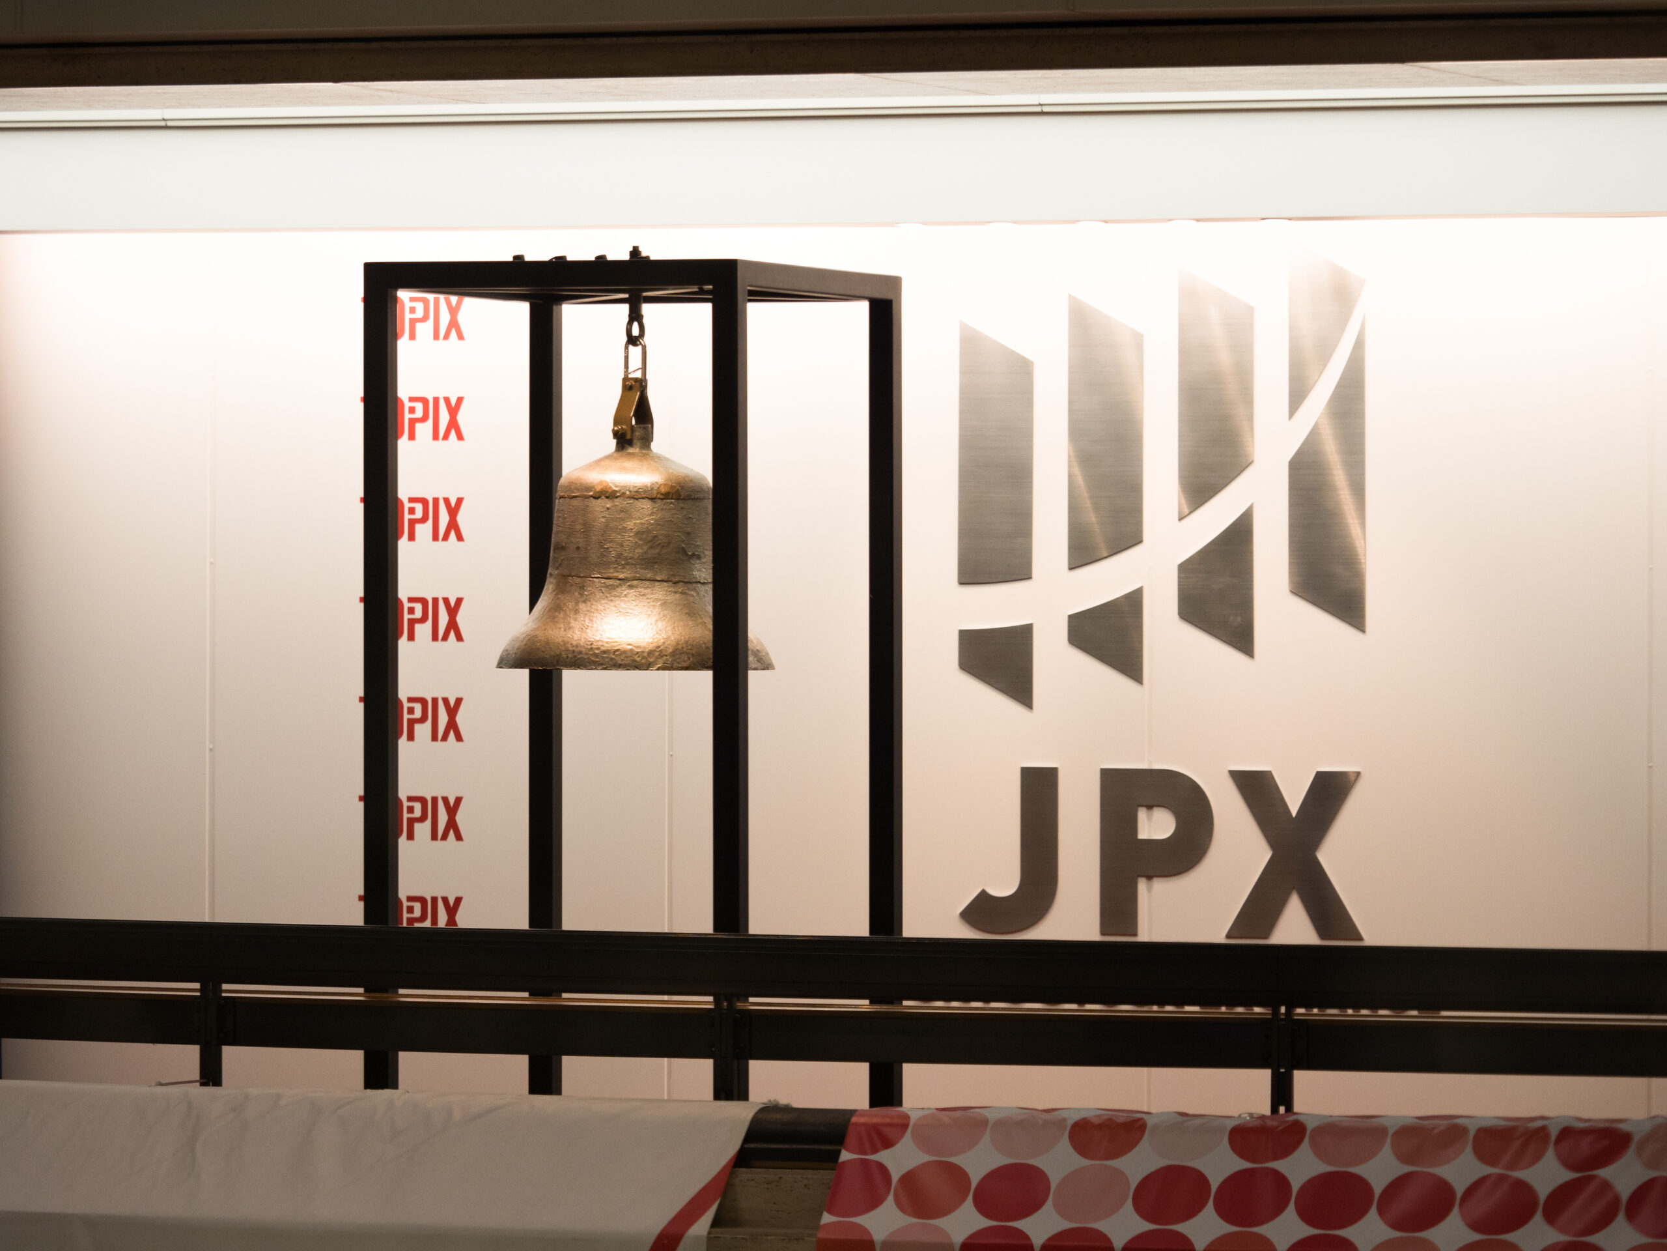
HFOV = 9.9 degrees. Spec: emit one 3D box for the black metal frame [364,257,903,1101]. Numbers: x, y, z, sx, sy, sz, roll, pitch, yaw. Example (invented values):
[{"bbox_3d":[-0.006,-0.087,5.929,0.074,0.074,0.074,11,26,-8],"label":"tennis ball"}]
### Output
[{"bbox_3d":[-0.372,0.448,17.581,0.740,2.200,0.740,0,-1,24],"label":"black metal frame"}]

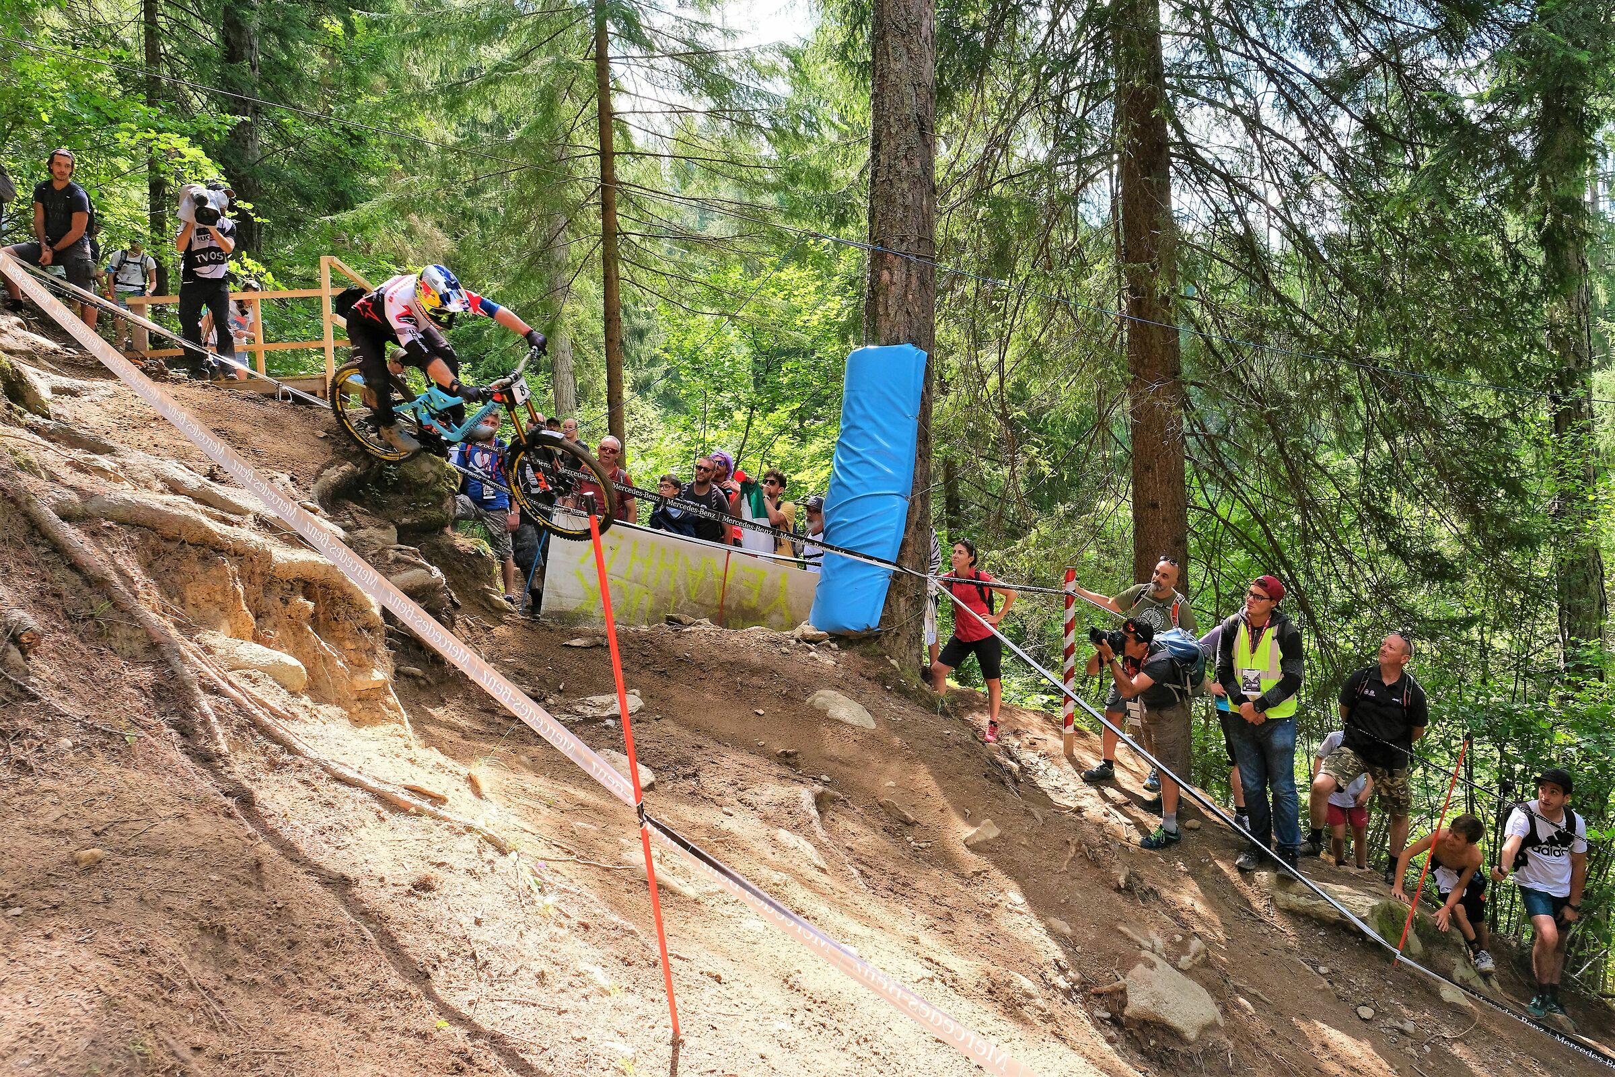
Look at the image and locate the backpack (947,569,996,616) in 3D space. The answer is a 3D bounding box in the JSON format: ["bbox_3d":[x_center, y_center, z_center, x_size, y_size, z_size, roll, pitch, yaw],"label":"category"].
[{"bbox_3d":[1.374,0.443,8.780,0.320,0.420,0.250,-1,-2,30],"label":"backpack"}]

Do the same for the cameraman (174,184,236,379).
[{"bbox_3d":[-5.450,-2.343,9.750,0.580,1.780,0.650,1,-2,-37],"label":"cameraman"}]

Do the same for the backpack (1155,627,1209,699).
[{"bbox_3d":[2.462,0.810,7.050,0.250,0.460,0.300,-27,2,-6],"label":"backpack"}]

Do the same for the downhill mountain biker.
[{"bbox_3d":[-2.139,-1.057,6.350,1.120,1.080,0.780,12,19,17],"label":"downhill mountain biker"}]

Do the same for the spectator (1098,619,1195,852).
[{"bbox_3d":[2.130,1.211,6.800,0.600,1.430,0.490,-2,1,-12],"label":"spectator"}]

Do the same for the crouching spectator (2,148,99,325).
[{"bbox_3d":[-6.448,-2.493,9.200,0.660,1.570,0.520,-2,1,-23],"label":"crouching spectator"}]

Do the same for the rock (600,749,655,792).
[{"bbox_3d":[-0.770,0.989,4.600,0.220,0.120,0.170,10,7,-17],"label":"rock"}]

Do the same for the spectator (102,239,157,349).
[{"bbox_3d":[-8.811,-3.070,14.000,0.600,1.660,0.380,0,-2,-30],"label":"spectator"}]

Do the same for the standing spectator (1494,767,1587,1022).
[{"bbox_3d":[4.598,2.190,6.750,0.530,1.560,0.440,-1,1,37],"label":"standing spectator"}]

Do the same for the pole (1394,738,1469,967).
[{"bbox_3d":[3.740,1.879,6.450,0.035,1.420,0.035,18,2,29],"label":"pole"}]

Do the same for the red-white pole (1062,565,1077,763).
[{"bbox_3d":[1.909,0.920,7.850,0.085,1.430,0.085,1,-1,0],"label":"red-white pole"}]

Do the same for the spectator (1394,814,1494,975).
[{"bbox_3d":[4.198,2.331,7.100,0.580,1.000,0.620,-2,-2,41],"label":"spectator"}]

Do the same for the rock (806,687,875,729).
[{"bbox_3d":[0.184,0.965,6.100,0.360,0.150,0.230,10,7,-17],"label":"rock"}]

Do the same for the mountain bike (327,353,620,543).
[{"bbox_3d":[-2.003,-0.662,6.372,1.950,1.060,0.780,22,38,10],"label":"mountain bike"}]

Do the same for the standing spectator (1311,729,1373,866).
[{"bbox_3d":[3.777,1.717,7.600,0.360,1.200,0.260,-1,1,30],"label":"standing spectator"}]

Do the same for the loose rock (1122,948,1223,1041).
[{"bbox_3d":[1.656,2.085,4.900,0.410,0.270,0.330,10,7,-17],"label":"loose rock"}]

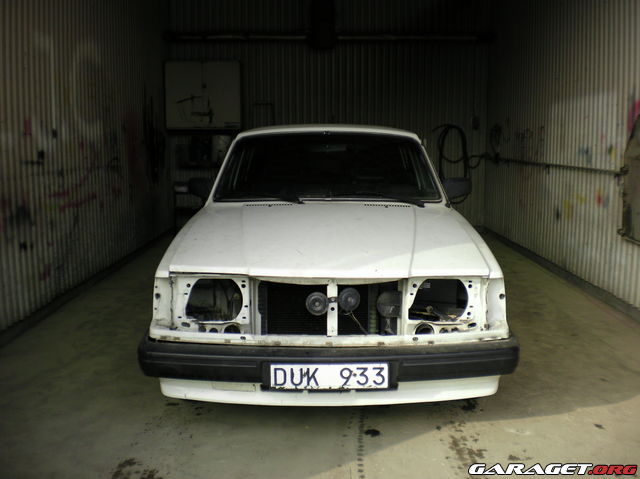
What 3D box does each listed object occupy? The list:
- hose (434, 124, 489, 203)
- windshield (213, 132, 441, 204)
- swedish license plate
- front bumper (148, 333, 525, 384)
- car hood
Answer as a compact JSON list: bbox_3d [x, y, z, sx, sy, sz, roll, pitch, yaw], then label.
[{"bbox_3d":[1.956,-1.044,9.000,0.780,1.120,0.150,0,9,0],"label":"hose"},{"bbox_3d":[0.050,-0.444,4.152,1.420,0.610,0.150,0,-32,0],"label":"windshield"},{"bbox_3d":[0.040,0.554,2.625,0.480,0.110,0.020,0,9,0],"label":"swedish license plate"},{"bbox_3d":[0.039,0.495,2.833,1.680,0.160,0.420,0,9,0],"label":"front bumper"},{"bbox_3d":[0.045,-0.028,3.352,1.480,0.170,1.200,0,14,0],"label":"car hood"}]

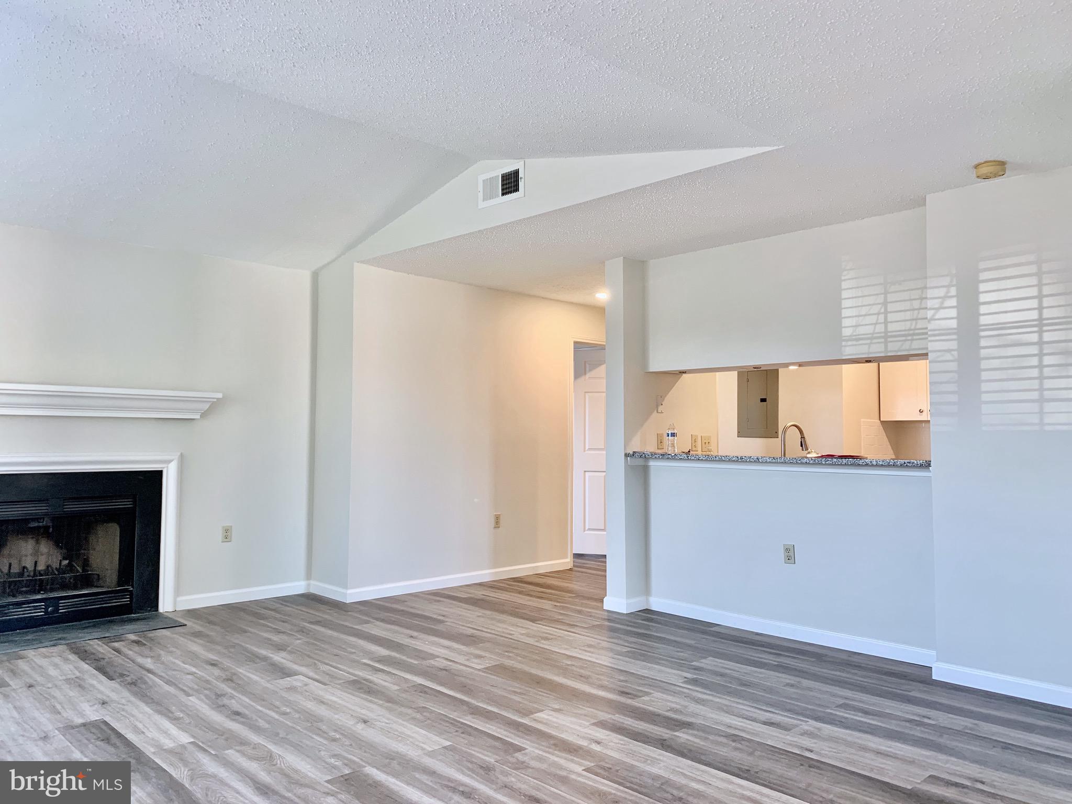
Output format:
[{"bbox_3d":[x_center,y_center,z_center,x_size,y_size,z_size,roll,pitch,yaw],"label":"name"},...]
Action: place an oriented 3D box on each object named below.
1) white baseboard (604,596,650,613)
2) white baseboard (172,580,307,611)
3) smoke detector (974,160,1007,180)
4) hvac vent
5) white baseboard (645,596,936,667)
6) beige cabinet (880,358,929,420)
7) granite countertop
[{"bbox_3d":[0.622,1.383,5.541,0.221,0.086,0.205,3,-3,-44],"label":"white baseboard"},{"bbox_3d":[-2.063,1.374,5.746,0.970,0.086,0.016,3,-3,-44],"label":"white baseboard"},{"bbox_3d":[2.042,-1.040,3.616,0.128,0.047,0.128,3,-3,-44],"label":"smoke detector"},{"bbox_3d":[-0.209,-1.258,4.685,0.025,0.202,0.406,3,-3,-44],"label":"hvac vent"},{"bbox_3d":[1.454,1.361,4.848,0.016,0.086,1.960,3,-3,-44],"label":"white baseboard"},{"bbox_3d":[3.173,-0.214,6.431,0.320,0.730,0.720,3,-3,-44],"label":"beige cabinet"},{"bbox_3d":[1.430,0.344,4.865,0.365,0.034,1.960,3,-3,-44],"label":"granite countertop"}]

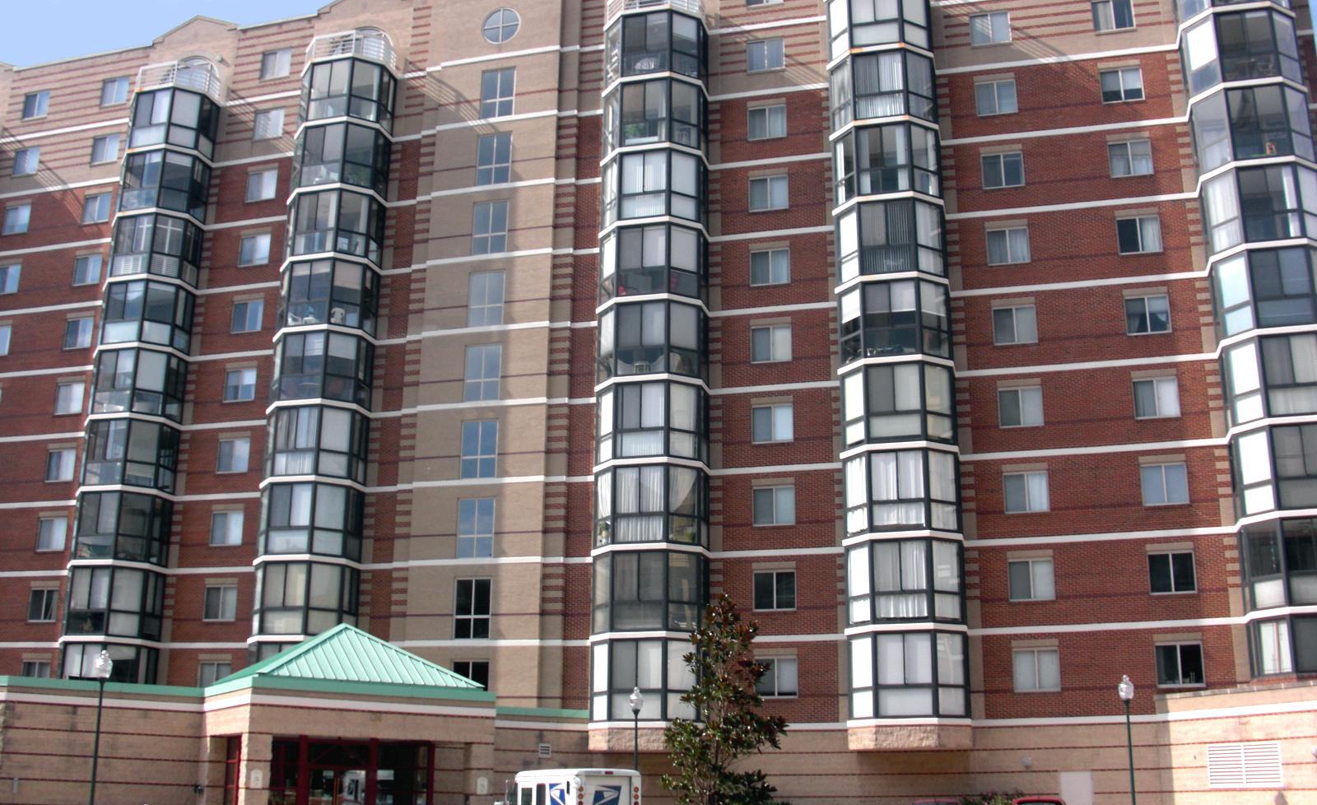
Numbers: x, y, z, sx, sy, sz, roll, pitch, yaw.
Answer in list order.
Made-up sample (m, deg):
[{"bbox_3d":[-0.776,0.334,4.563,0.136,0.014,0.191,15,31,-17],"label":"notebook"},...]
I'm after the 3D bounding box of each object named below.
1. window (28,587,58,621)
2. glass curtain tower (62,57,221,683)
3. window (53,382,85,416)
[{"bbox_3d":[-23.070,7.561,51.355,1.357,1.304,0.120,-4,-17,15],"label":"window"},{"bbox_3d":[-19.782,-1.061,51.603,3.650,25.800,2.150,-4,-17,15],"label":"glass curtain tower"},{"bbox_3d":[-23.226,-0.162,54.007,1.390,1.290,0.130,-4,-17,15],"label":"window"}]

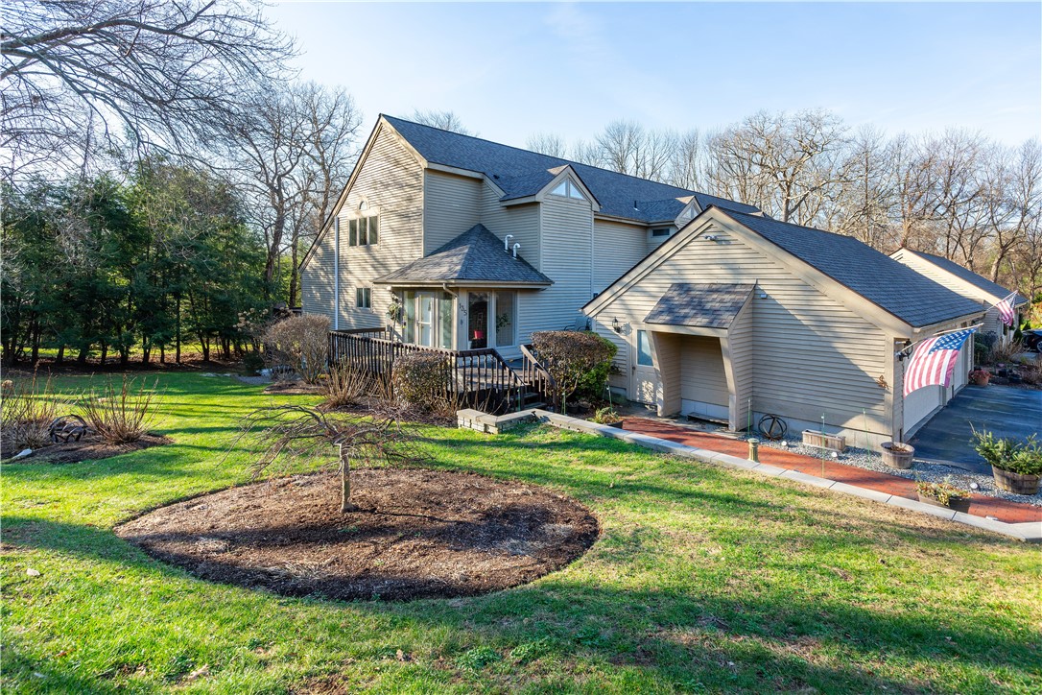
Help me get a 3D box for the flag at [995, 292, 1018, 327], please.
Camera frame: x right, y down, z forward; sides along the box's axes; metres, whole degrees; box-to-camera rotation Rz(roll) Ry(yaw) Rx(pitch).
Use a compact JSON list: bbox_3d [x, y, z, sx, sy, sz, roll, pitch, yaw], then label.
[{"bbox_3d":[15.082,-1.193,15.300,0.350,1.100,0.650,-5,8,-41],"label":"flag"}]

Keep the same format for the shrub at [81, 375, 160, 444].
[{"bbox_3d":[-8.265,1.243,10.200,1.750,1.420,1.600,0,6,0],"label":"shrub"}]

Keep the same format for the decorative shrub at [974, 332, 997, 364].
[{"bbox_3d":[16.919,0.035,18.000,1.100,1.200,1.100,0,6,0],"label":"decorative shrub"}]

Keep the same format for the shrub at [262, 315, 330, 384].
[{"bbox_3d":[-7.362,0.078,16.100,2.250,2.250,2.100,0,6,0],"label":"shrub"}]

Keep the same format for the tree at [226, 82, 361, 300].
[{"bbox_3d":[-12.452,-7.556,27.000,7.600,14.200,7.000,0,6,0],"label":"tree"}]

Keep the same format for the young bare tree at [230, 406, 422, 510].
[{"bbox_3d":[-2.734,1.613,7.100,2.850,1.550,2.500,0,6,0],"label":"young bare tree"}]

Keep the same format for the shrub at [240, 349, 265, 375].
[{"bbox_3d":[-9.266,0.530,17.000,0.880,0.900,0.880,0,6,0],"label":"shrub"}]

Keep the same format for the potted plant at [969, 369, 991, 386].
[{"bbox_3d":[14.011,0.936,15.000,0.680,0.550,0.650,0,6,0],"label":"potted plant"}]

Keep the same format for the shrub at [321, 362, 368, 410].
[{"bbox_3d":[-4.831,1.040,13.500,1.350,1.320,1.300,0,6,0],"label":"shrub"}]

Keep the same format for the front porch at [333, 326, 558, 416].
[{"bbox_3d":[-3.115,0.540,14.200,7.500,1.500,1.250,5,8,42],"label":"front porch"}]

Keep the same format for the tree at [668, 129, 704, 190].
[{"bbox_3d":[14.128,-10.606,42.000,3.200,16.000,3.200,0,6,0],"label":"tree"}]

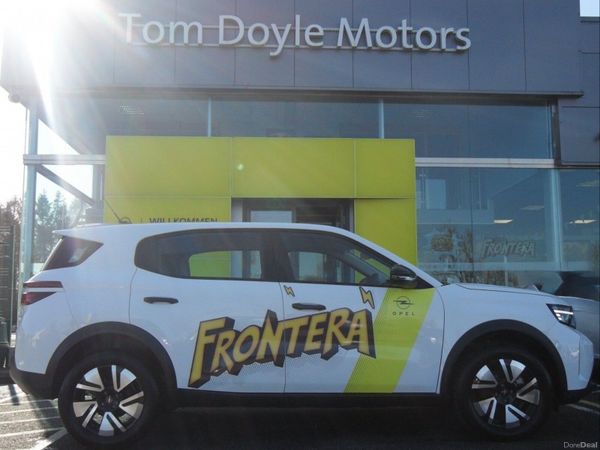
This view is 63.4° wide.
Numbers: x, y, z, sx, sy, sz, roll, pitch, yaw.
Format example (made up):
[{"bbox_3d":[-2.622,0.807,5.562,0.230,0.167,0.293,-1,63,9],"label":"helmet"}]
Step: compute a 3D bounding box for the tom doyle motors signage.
[{"bbox_3d":[-0.016,-3.186,8.212,5.951,0.722,0.100,0,-4,-3],"label":"tom doyle motors signage"}]

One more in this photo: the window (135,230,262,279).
[{"bbox_3d":[-0.694,0.215,3.398,0.888,0.353,0.110,0,-4,-3],"label":"window"}]

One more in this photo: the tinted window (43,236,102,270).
[{"bbox_3d":[-1.603,0.201,3.420,0.413,0.239,0.120,0,-4,-3],"label":"tinted window"}]

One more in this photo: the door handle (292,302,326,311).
[{"bbox_3d":[0.064,0.551,3.273,0.230,0.051,0.050,0,-4,-3],"label":"door handle"}]

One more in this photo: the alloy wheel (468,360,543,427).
[{"bbox_3d":[1.389,1.152,3.399,0.483,0.483,0.200,0,-4,-3],"label":"alloy wheel"}]

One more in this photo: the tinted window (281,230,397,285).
[{"bbox_3d":[0.270,0.238,3.459,0.846,0.398,0.110,0,-4,-3],"label":"tinted window"}]

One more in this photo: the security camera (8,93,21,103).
[{"bbox_3d":[-4.806,-2.146,8.168,0.150,0.160,0.200,-3,-5,30],"label":"security camera"}]

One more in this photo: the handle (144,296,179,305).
[{"bbox_3d":[-0.920,0.502,3.223,0.223,0.051,0.050,0,-4,-3],"label":"handle"}]

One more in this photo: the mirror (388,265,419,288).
[{"bbox_3d":[0.698,0.349,3.273,0.191,0.158,0.220,0,-4,-3],"label":"mirror"}]

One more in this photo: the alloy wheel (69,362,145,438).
[{"bbox_3d":[-1.255,1.148,3.256,0.463,0.463,0.200,0,-4,-3],"label":"alloy wheel"}]

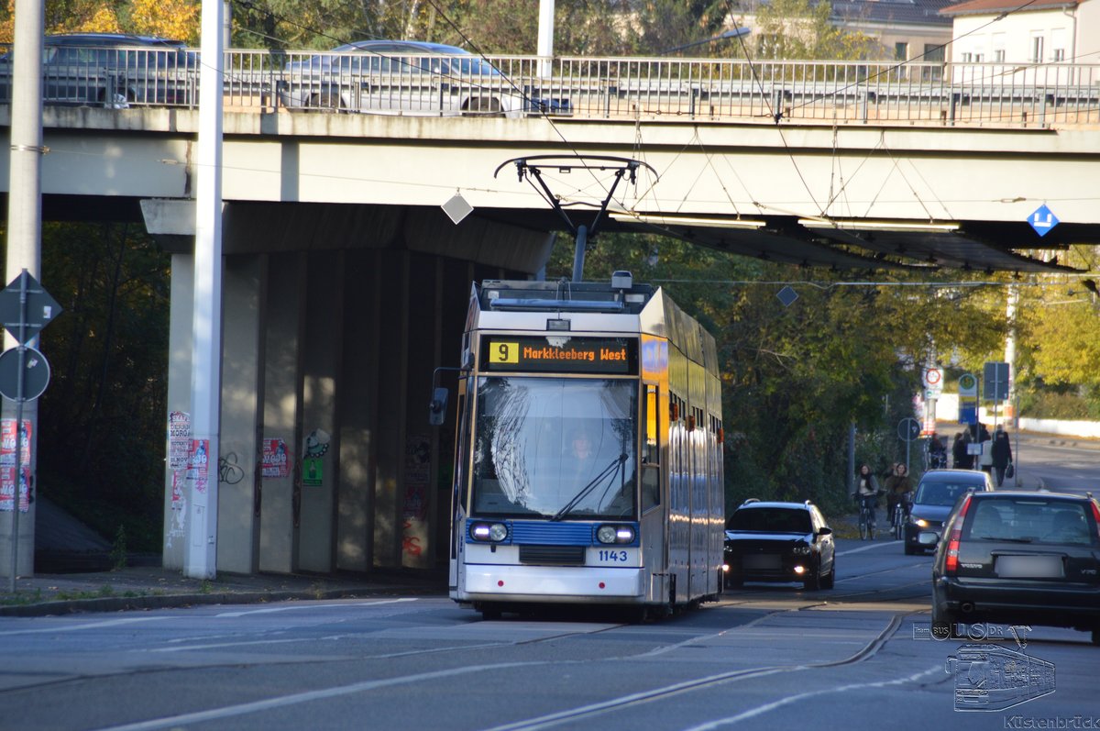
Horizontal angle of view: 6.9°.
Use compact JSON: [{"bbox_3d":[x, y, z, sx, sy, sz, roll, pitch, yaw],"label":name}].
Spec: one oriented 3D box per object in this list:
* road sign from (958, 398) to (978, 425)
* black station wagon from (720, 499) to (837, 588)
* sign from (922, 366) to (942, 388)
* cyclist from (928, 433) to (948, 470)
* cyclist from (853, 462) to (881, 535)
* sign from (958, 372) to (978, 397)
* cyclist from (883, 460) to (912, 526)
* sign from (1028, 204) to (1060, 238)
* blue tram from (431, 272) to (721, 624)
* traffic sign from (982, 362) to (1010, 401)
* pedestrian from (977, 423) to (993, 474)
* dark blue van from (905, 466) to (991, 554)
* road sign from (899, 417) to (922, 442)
[{"bbox_3d":[11.500,1.256,252.000,0.470,0.720,0.050,1,-1,3],"label":"road sign"},{"bbox_3d":[3.893,3.132,160.000,1.850,1.570,4.600,1,-1,6],"label":"black station wagon"},{"bbox_3d":[13.734,0.460,328.000,0.800,0.800,0.050,1,-1,-19],"label":"sign"},{"bbox_3d":[10.478,2.657,248.000,0.550,1.650,0.550,2,-1,-37],"label":"cyclist"},{"bbox_3d":[7.043,3.033,203.000,0.600,1.680,1.720,1,-1,7],"label":"cyclist"},{"bbox_3d":[11.508,0.540,252.000,0.480,0.610,0.050,1,-1,3],"label":"sign"},{"bbox_3d":[7.658,2.977,200.500,0.640,1.680,1.720,1,-1,6],"label":"cyclist"},{"bbox_3d":[6.362,-1.867,118.000,0.430,0.430,0.030,3,-1,3],"label":"sign"},{"bbox_3d":[0.630,1.090,105.700,2.230,3.430,27.800,1,-1,2],"label":"blue tram"},{"bbox_3d":[14.405,0.514,295.000,0.800,1.180,0.050,1,-1,8],"label":"traffic sign"},{"bbox_3d":[11.985,2.460,252.000,0.520,1.720,0.380,1,-1,6],"label":"pedestrian"},{"bbox_3d":[8.408,3.068,191.500,1.800,1.800,4.400,1,-1,5],"label":"dark blue van"},{"bbox_3d":[9.228,1.654,235.000,0.600,0.600,0.050,1,-1,6],"label":"road sign"}]

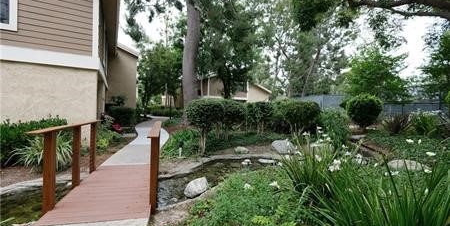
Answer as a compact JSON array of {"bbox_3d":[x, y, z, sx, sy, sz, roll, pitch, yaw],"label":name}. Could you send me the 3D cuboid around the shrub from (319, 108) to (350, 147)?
[{"bbox_3d":[4.030,0.520,6.900,1.150,1.400,1.150,0,-1,0],"label":"shrub"}]

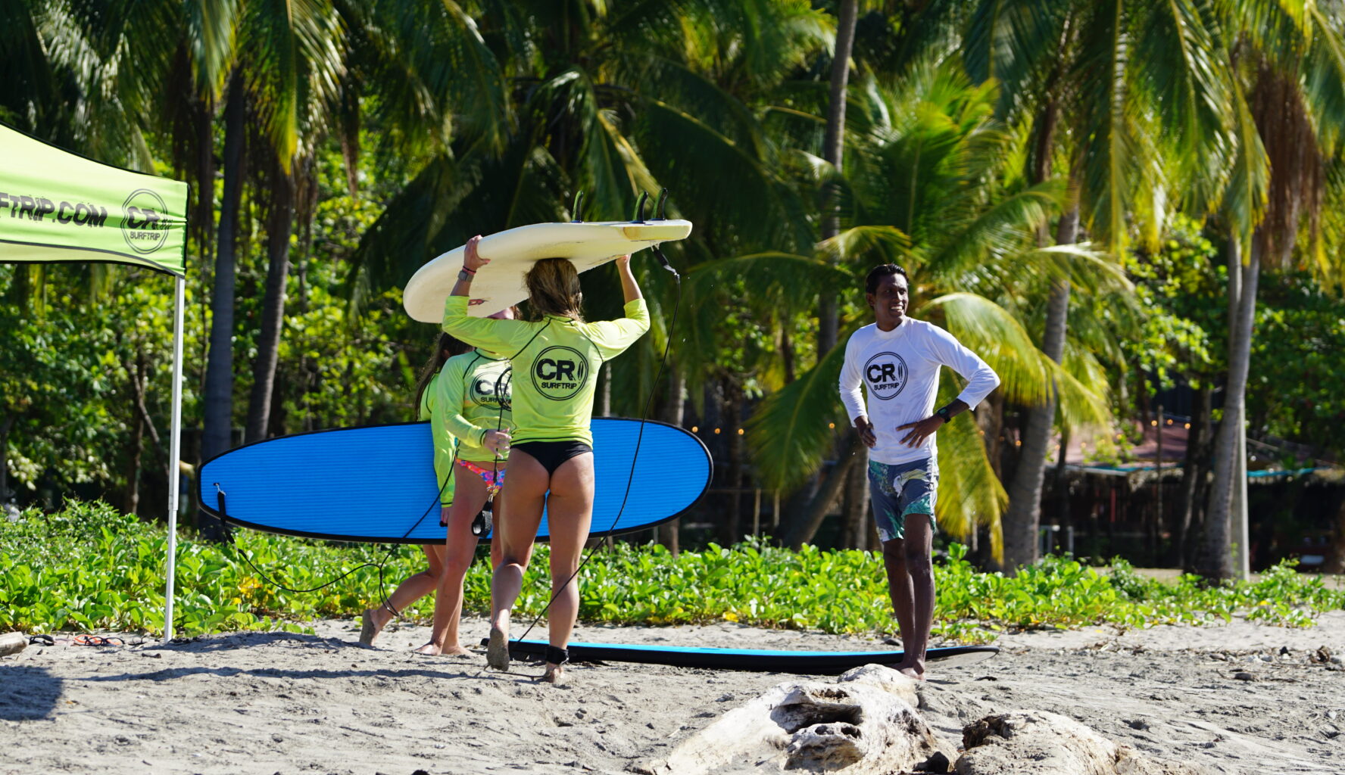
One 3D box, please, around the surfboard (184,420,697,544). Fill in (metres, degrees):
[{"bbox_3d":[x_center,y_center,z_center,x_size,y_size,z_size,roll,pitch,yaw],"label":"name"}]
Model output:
[{"bbox_3d":[-0.996,0.423,33.450,2.380,0.575,0.160,-2,-8,8],"label":"surfboard"}]

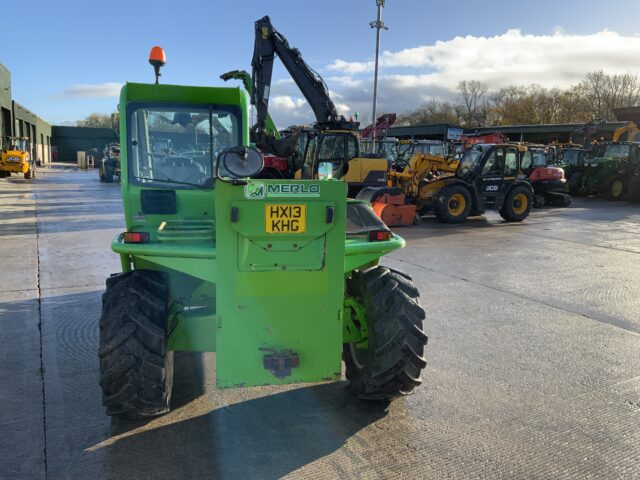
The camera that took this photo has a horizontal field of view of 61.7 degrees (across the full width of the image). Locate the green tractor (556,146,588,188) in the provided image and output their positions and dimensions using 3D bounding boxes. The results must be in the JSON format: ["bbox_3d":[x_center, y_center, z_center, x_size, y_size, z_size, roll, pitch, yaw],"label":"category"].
[{"bbox_3d":[15.448,-4.105,32.689,4.600,3.000,2.400,-3,10,-30],"label":"green tractor"}]

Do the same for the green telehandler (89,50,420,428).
[{"bbox_3d":[-0.747,-0.362,5.657,2.256,2.750,4.700,0,9,-13],"label":"green telehandler"}]

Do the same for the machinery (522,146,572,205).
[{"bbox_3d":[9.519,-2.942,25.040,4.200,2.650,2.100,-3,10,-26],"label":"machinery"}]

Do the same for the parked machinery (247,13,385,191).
[{"bbox_3d":[0.010,-4.235,18.755,5.500,6.550,2.550,-4,10,-32],"label":"parked machinery"}]

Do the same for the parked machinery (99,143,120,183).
[{"bbox_3d":[-13.760,-5.457,37.412,2.200,2.650,4.300,0,9,-10],"label":"parked machinery"}]

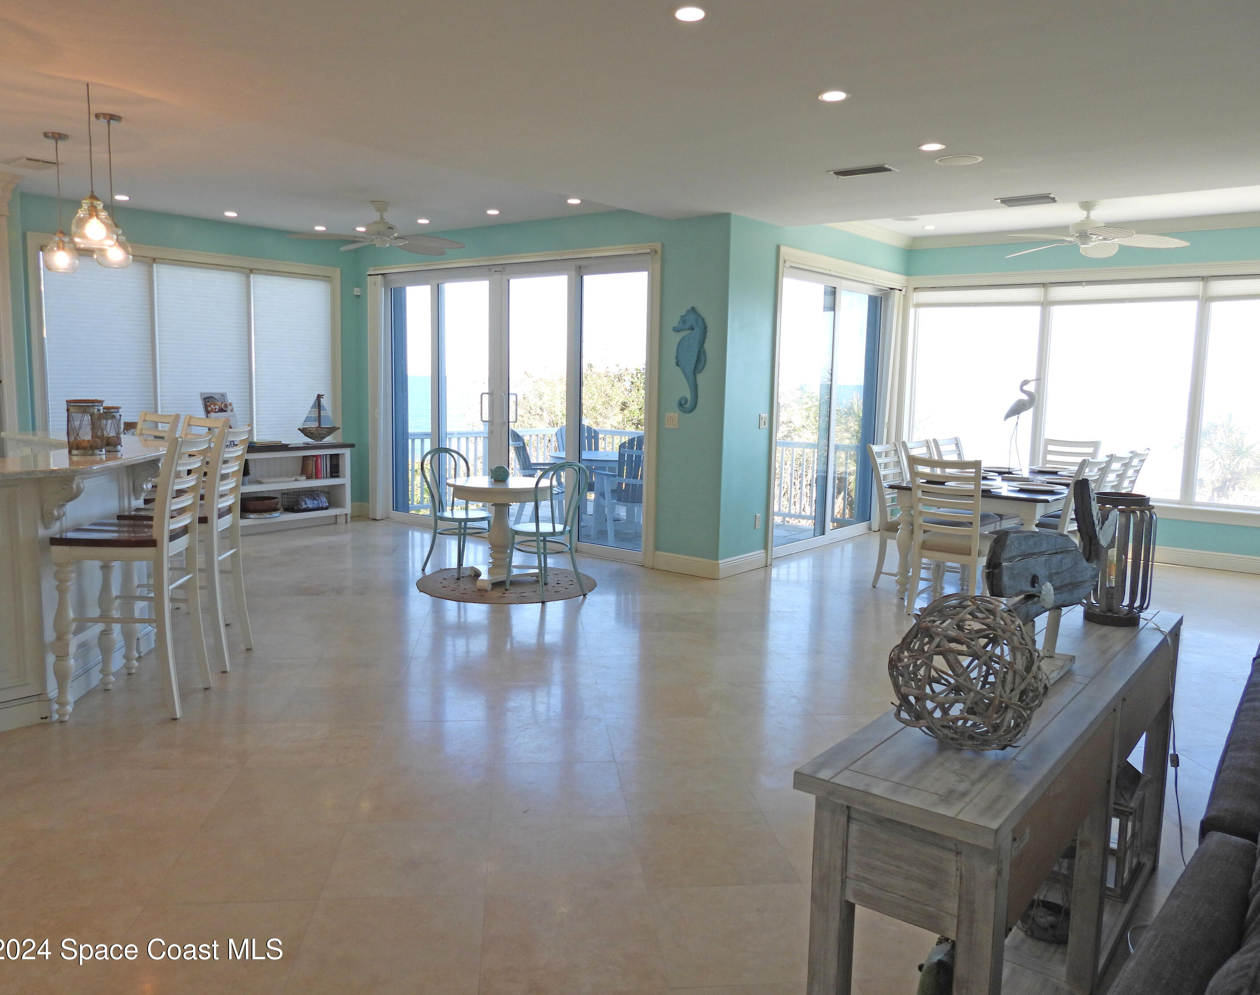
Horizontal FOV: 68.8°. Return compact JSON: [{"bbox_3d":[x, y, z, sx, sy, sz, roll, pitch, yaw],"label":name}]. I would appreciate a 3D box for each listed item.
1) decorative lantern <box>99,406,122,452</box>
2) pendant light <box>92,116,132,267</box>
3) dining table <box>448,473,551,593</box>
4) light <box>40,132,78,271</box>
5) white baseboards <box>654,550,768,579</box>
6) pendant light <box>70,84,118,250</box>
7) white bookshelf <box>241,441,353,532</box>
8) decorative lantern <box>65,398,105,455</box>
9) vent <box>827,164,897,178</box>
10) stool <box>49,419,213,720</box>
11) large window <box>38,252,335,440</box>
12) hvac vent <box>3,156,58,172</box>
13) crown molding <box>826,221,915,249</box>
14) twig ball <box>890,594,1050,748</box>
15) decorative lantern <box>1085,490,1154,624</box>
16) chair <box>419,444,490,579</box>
[{"bbox_3d":[-2.659,-0.349,4.667,0.155,0.225,0.155,7,9,37],"label":"decorative lantern"},{"bbox_3d":[-2.477,-1.458,4.398,0.179,0.690,0.179,-3,8,-30],"label":"pendant light"},{"bbox_3d":[-0.918,0.266,6.457,0.720,0.755,0.720,1,7,0],"label":"dining table"},{"bbox_3d":[-2.946,-1.518,4.756,0.178,0.681,0.178,-3,8,-30],"label":"light"},{"bbox_3d":[0.657,0.493,7.367,0.620,0.140,0.690,7,9,37],"label":"white baseboards"},{"bbox_3d":[-2.207,-1.361,3.774,0.182,0.644,0.182,-3,8,-30],"label":"pendant light"},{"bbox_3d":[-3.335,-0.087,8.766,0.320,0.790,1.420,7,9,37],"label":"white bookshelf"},{"bbox_3d":[-2.533,-0.324,4.292,0.177,0.245,0.177,-3,8,-30],"label":"decorative lantern"},{"bbox_3d":[1.330,-1.850,5.236,0.350,0.030,0.200,7,9,37],"label":"vent"},{"bbox_3d":[-2.117,0.320,3.962,0.535,1.187,0.455,0,7,-7],"label":"stool"},{"bbox_3d":[-3.773,-1.230,8.241,0.100,1.680,2.660,7,9,37],"label":"large window"},{"bbox_3d":[-3.887,-2.159,5.964,0.350,0.030,0.210,7,9,37],"label":"hvac vent"},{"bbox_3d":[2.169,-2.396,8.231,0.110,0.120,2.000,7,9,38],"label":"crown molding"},{"bbox_3d":[0.654,0.338,1.778,0.290,0.290,0.290,1,7,0],"label":"twig ball"},{"bbox_3d":[1.441,0.179,2.716,0.222,0.376,0.222,7,9,38],"label":"decorative lantern"},{"bbox_3d":[-1.288,0.121,6.923,0.500,0.910,0.420,8,10,42],"label":"chair"}]

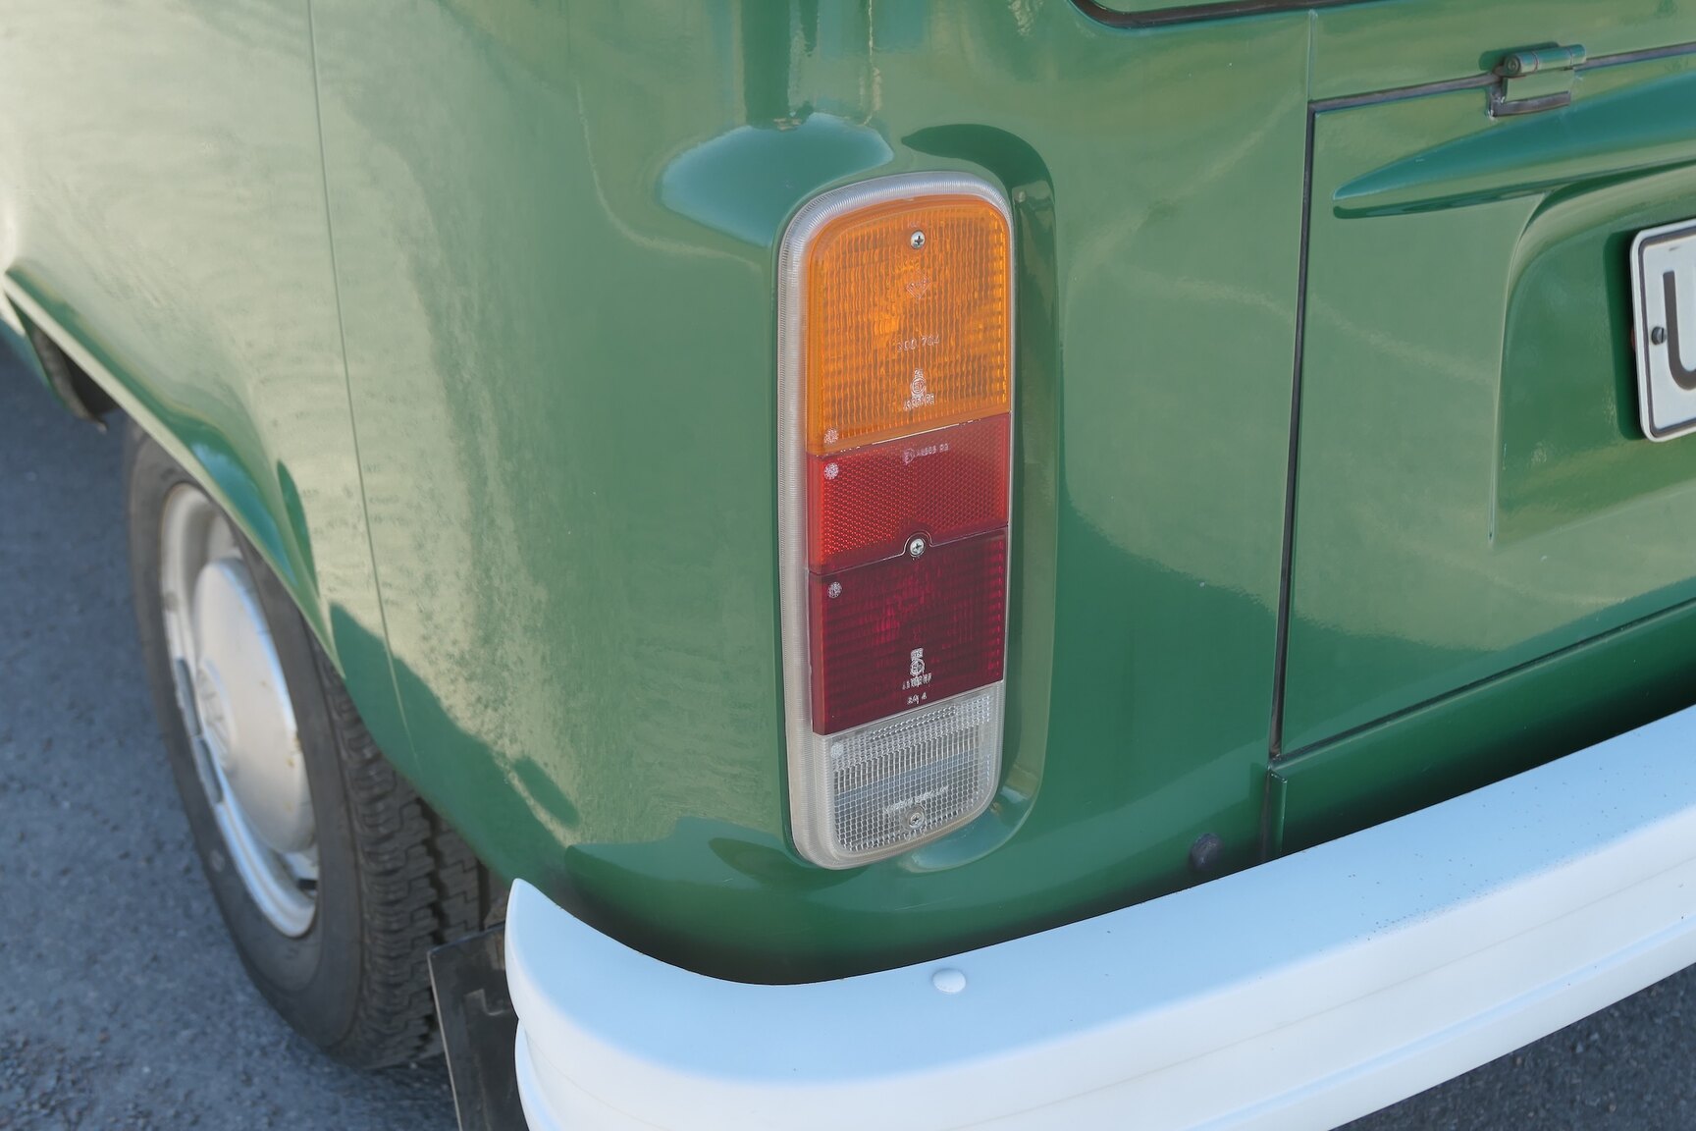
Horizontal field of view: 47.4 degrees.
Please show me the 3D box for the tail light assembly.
[{"bbox_3d":[0.021,-0.019,1.004,0.128,0.358,0.060,-14,24,-31],"label":"tail light assembly"}]

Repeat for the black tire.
[{"bbox_3d":[-0.459,0.105,1.675,0.188,0.645,0.645,-14,24,-31],"label":"black tire"}]

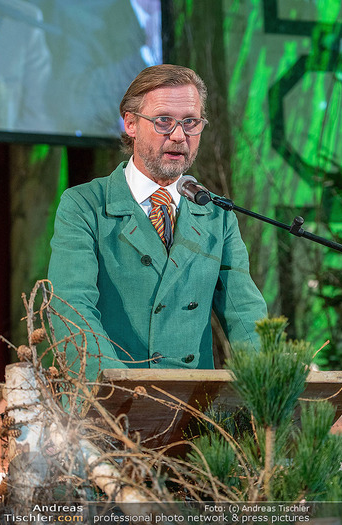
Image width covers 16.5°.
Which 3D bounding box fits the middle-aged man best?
[{"bbox_3d":[-0.040,0.440,2.740,0.580,1.810,0.470,1,-3,-20],"label":"middle-aged man"}]

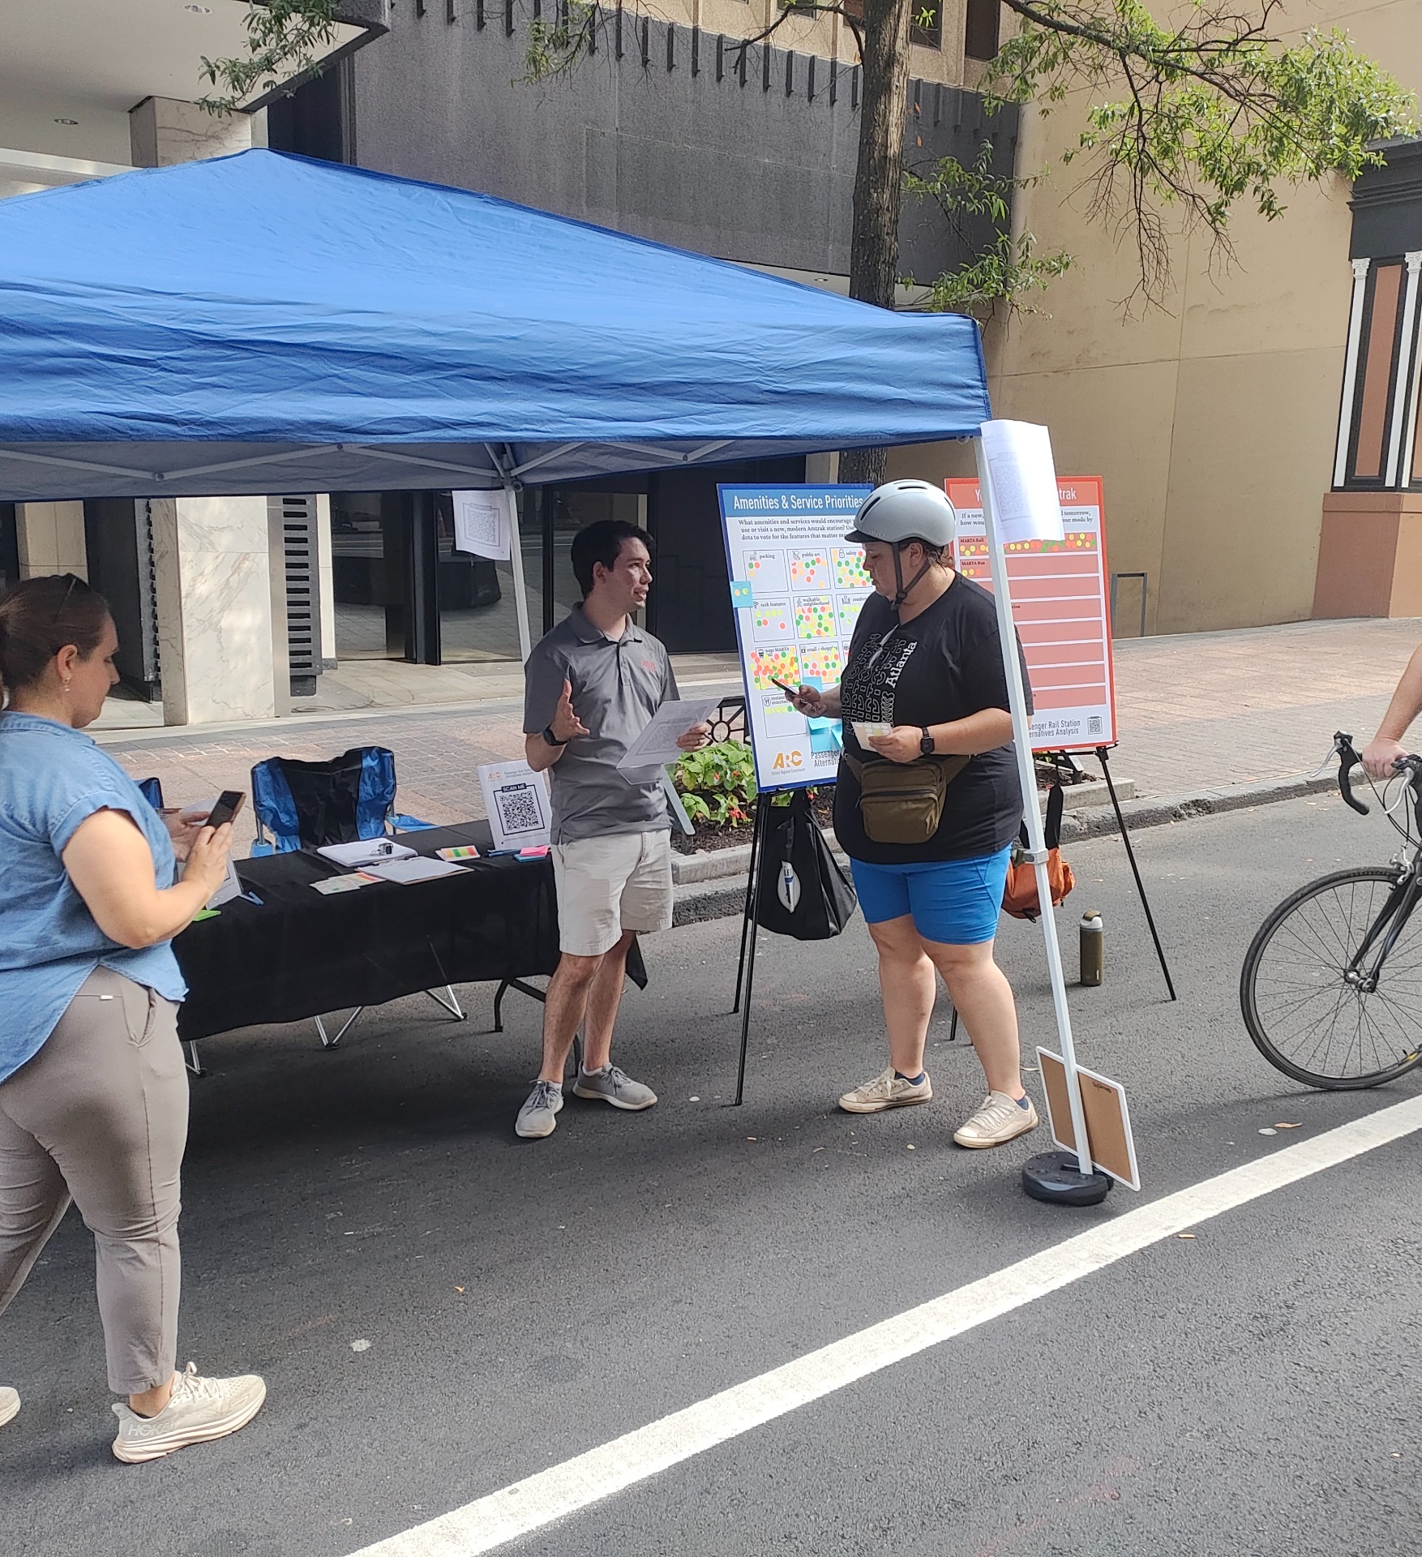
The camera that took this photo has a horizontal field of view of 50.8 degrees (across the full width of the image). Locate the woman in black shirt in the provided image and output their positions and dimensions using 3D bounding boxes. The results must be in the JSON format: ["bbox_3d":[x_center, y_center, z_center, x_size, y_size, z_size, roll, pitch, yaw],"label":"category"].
[{"bbox_3d":[0.598,0.105,4.028,0.610,1.750,0.570,-7,15,-34],"label":"woman in black shirt"}]

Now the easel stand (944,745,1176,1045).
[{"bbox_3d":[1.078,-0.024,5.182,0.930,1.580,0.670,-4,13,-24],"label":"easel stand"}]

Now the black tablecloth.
[{"bbox_3d":[-1.105,0.461,4.142,1.830,0.410,0.520,-9,16,-40],"label":"black tablecloth"}]

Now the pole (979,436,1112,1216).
[{"bbox_3d":[0.790,0.113,3.681,0.240,1.919,0.220,-9,12,2],"label":"pole"}]

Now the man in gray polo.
[{"bbox_3d":[-0.293,0.140,4.090,0.510,1.660,0.460,-7,15,-34],"label":"man in gray polo"}]

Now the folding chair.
[{"bbox_3d":[-1.189,0.378,4.997,0.710,0.860,0.540,-9,16,-40],"label":"folding chair"}]

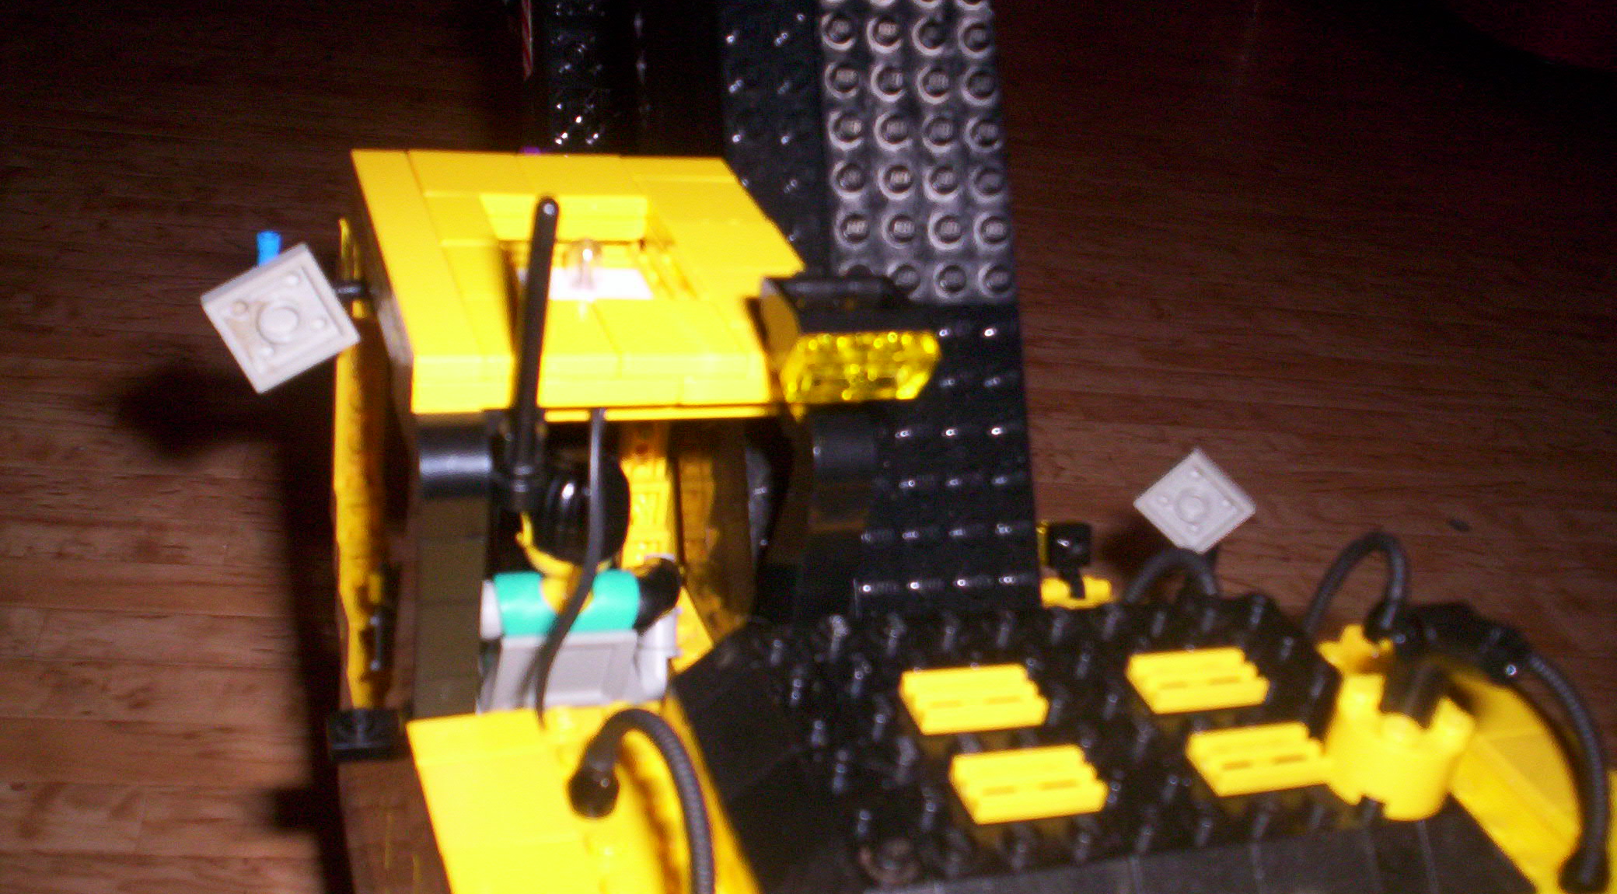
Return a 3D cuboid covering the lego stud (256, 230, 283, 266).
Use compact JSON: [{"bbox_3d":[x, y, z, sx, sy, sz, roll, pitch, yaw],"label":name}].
[{"bbox_3d":[-0.077,-0.029,0.246,0.004,0.006,0.004,-2,31,-20],"label":"lego stud"}]

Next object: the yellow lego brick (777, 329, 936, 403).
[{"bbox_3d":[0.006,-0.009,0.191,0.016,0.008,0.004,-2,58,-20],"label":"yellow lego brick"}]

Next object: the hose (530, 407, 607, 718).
[{"bbox_3d":[-0.028,0.015,0.207,0.008,0.043,0.006,-2,31,-20],"label":"hose"}]

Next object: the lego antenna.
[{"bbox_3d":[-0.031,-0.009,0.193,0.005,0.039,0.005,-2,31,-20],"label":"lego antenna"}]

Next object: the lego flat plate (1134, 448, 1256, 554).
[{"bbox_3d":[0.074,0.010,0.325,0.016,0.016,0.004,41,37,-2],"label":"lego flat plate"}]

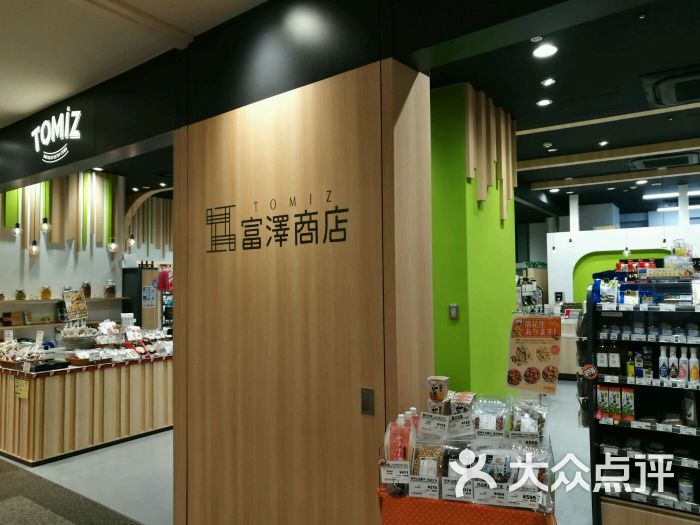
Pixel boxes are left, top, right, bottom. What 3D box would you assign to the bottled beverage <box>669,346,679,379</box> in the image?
[{"bbox_3d":[1.735,0.544,2.927,0.050,0.188,0.050,-3,-3,37],"label":"bottled beverage"}]

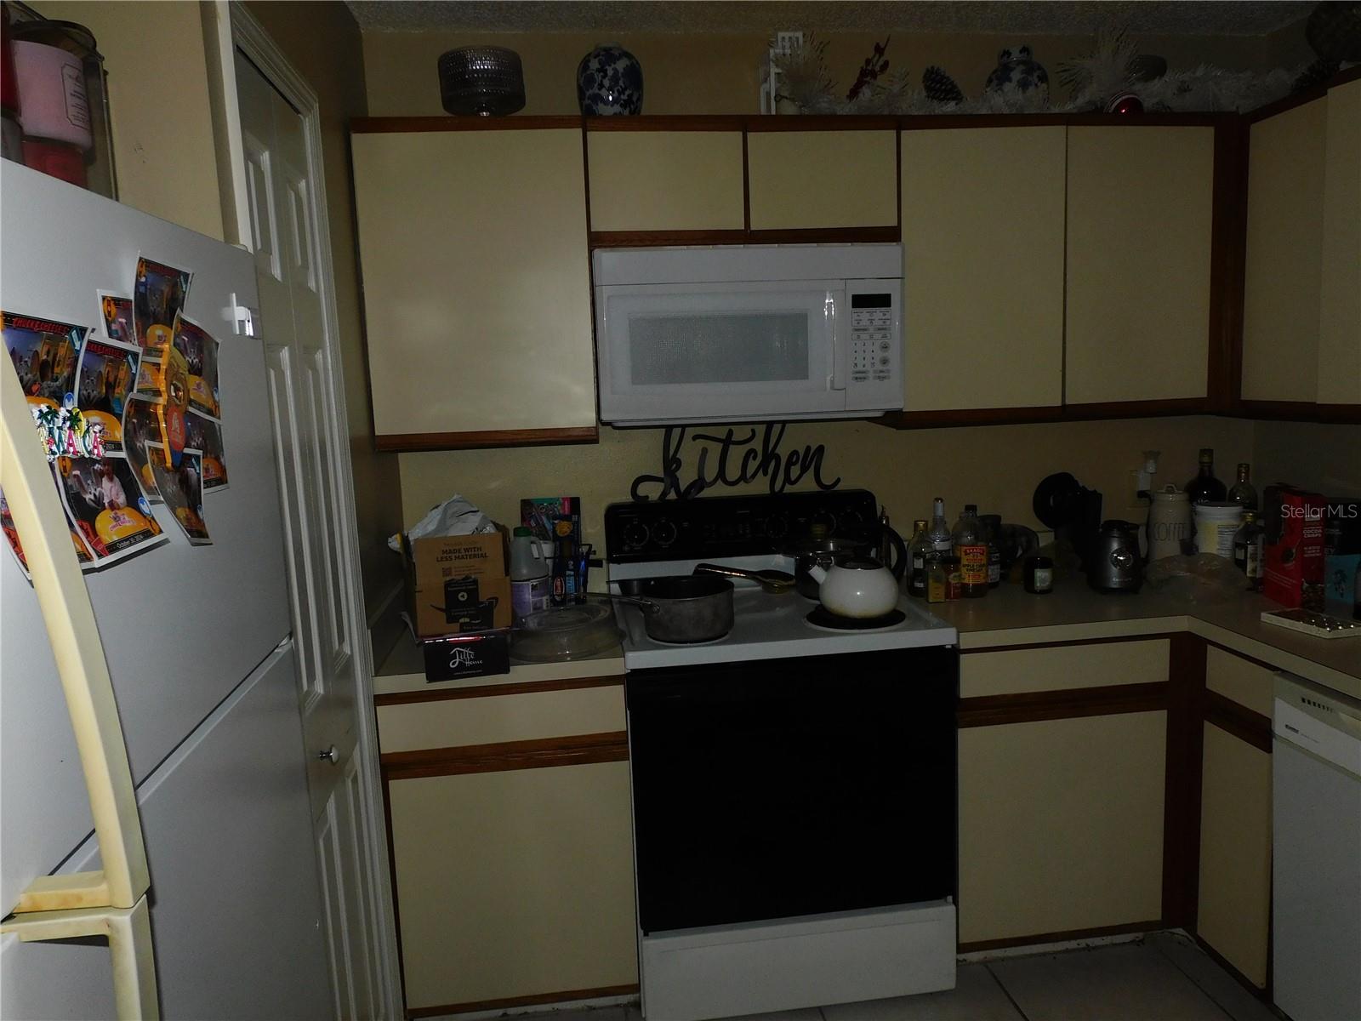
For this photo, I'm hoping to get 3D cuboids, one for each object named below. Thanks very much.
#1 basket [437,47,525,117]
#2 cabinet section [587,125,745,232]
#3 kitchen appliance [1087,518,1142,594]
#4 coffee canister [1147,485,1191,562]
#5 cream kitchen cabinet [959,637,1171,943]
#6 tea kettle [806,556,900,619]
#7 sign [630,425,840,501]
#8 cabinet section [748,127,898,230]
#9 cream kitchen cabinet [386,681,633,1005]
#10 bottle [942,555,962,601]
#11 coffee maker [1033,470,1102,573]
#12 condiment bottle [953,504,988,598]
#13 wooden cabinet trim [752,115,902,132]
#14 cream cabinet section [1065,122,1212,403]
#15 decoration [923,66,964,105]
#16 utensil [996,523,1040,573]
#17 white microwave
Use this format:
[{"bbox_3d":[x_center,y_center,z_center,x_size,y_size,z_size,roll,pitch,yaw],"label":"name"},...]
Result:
[{"bbox_3d":[-0.487,-1.013,2.318,0.200,0.157,0.200,-3,8,-7],"label":"basket"},{"bbox_3d":[-0.050,-0.800,2.389,0.371,0.232,0.300,-3,8,-7],"label":"cabinet section"},{"bbox_3d":[1.156,0.120,2.505,0.128,0.180,0.136,-1,8,12],"label":"kitchen appliance"},{"bbox_3d":[1.411,0.049,2.723,0.114,0.242,0.114,2,8,27],"label":"coffee canister"},{"bbox_3d":[0.878,0.645,2.571,0.535,0.749,0.632,-3,7,-7],"label":"cream kitchen cabinet"},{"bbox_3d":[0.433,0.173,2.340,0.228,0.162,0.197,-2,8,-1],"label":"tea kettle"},{"bbox_3d":[0.157,-0.142,2.641,0.598,0.220,0.015,-3,8,-7],"label":"sign"},{"bbox_3d":[0.330,-0.822,2.437,0.369,0.232,0.300,-3,8,-7],"label":"cabinet section"},{"bbox_3d":[-0.412,0.721,2.415,0.528,0.768,0.632,-3,7,-7],"label":"cream kitchen cabinet"},{"bbox_3d":[0.722,0.178,2.515,0.053,0.112,0.053,-3,7,-7],"label":"bottle"},{"bbox_3d":[1.092,0.045,2.643,0.190,0.295,0.145,-7,10,-32],"label":"coffee maker"},{"bbox_3d":[0.780,0.107,2.542,0.090,0.243,0.090,-3,7,-7],"label":"condiment bottle"},{"bbox_3d":[0.350,-0.947,2.312,0.378,0.037,0.022,-3,8,-7],"label":"wooden cabinet trim"},{"bbox_3d":[1.161,-0.644,2.571,0.400,0.688,0.300,-3,8,-7],"label":"cream cabinet section"},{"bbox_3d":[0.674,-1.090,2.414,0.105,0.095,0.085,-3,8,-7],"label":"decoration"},{"bbox_3d":[0.957,0.119,2.667,0.125,0.150,0.125,1,9,23],"label":"utensil"},{"bbox_3d":[0.152,-0.446,2.469,0.755,0.416,0.395,-3,7,-7],"label":"white microwave"}]

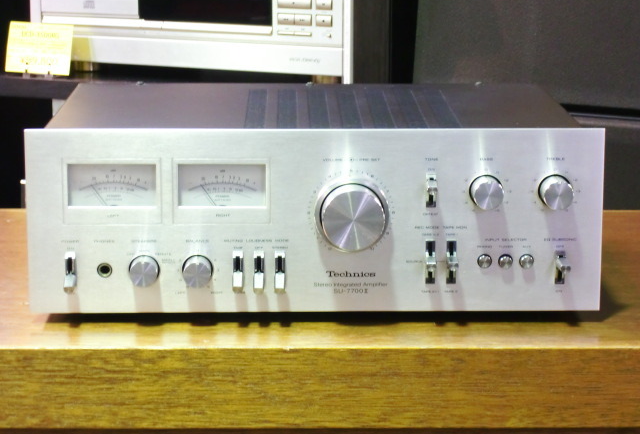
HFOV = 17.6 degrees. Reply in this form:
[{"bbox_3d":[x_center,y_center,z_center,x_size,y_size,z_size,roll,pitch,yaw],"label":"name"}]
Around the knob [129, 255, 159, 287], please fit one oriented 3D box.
[{"bbox_3d":[-0.137,0.044,1.618,0.024,0.024,0.015,0,10,-1],"label":"knob"}]

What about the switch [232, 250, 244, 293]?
[{"bbox_3d":[-0.064,0.043,1.620,0.009,0.032,0.014,0,10,-1],"label":"switch"}]

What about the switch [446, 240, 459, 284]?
[{"bbox_3d":[0.104,0.037,1.621,0.008,0.035,0.016,0,10,-1],"label":"switch"}]

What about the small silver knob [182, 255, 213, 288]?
[{"bbox_3d":[-0.091,0.042,1.544,0.023,0.023,0.018,0,11,-1],"label":"small silver knob"}]

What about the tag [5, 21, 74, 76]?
[{"bbox_3d":[-0.349,-0.210,2.580,0.095,0.064,0.006,5,-1,26],"label":"tag"}]

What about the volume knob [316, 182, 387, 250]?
[{"bbox_3d":[0.024,0.001,1.531,0.050,0.050,0.027,0,11,-1],"label":"volume knob"}]

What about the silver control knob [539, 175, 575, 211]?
[{"bbox_3d":[0.176,-0.017,1.538,0.025,0.025,0.020,0,11,-1],"label":"silver control knob"}]

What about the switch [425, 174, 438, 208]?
[{"bbox_3d":[0.083,-0.018,1.538,0.008,0.025,0.016,0,11,-1],"label":"switch"}]

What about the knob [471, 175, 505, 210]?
[{"bbox_3d":[0.130,-0.018,1.611,0.026,0.026,0.017,0,10,-1],"label":"knob"}]

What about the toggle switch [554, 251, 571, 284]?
[{"bbox_3d":[0.190,0.041,1.623,0.010,0.027,0.016,0,10,-1],"label":"toggle switch"}]

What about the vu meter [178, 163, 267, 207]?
[{"bbox_3d":[-0.073,-0.024,1.544,0.066,0.034,0.007,0,11,-1],"label":"vu meter"}]

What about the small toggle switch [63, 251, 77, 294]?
[{"bbox_3d":[-0.195,0.044,1.617,0.009,0.031,0.014,0,10,-1],"label":"small toggle switch"}]

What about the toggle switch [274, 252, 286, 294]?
[{"bbox_3d":[-0.029,0.042,1.547,0.008,0.029,0.016,0,11,-1],"label":"toggle switch"}]

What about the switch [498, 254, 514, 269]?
[{"bbox_3d":[0.147,0.036,1.626,0.012,0.012,0.007,0,10,-1],"label":"switch"}]

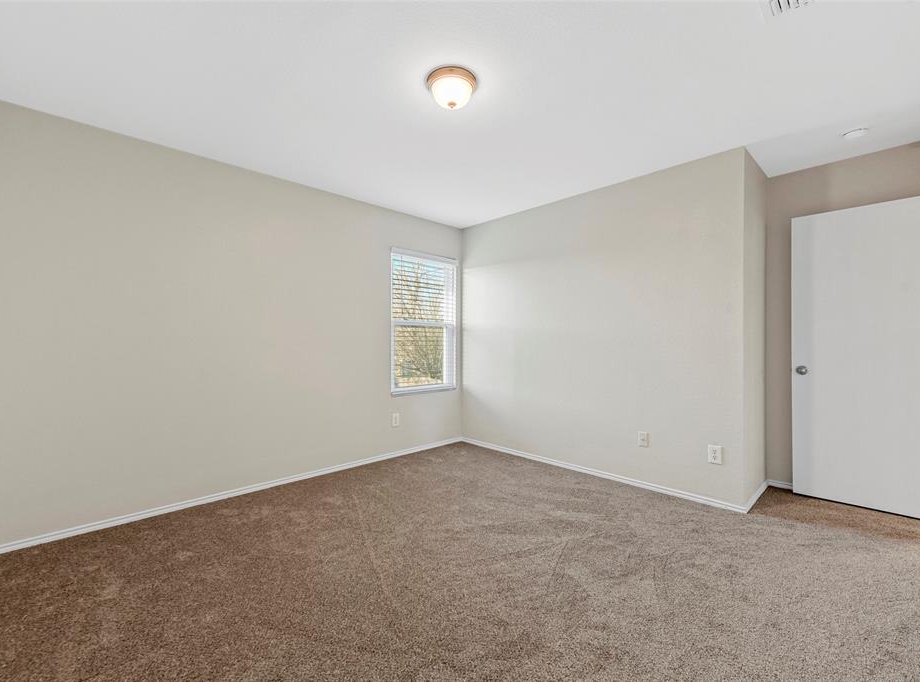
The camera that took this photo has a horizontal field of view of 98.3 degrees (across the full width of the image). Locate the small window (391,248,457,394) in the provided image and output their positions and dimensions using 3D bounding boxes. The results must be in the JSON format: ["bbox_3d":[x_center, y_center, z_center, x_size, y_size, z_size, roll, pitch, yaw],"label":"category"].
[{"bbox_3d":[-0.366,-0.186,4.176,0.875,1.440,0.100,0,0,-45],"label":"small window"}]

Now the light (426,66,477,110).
[{"bbox_3d":[-0.040,-1.221,1.986,0.247,0.128,0.247,0,0,0],"label":"light"}]

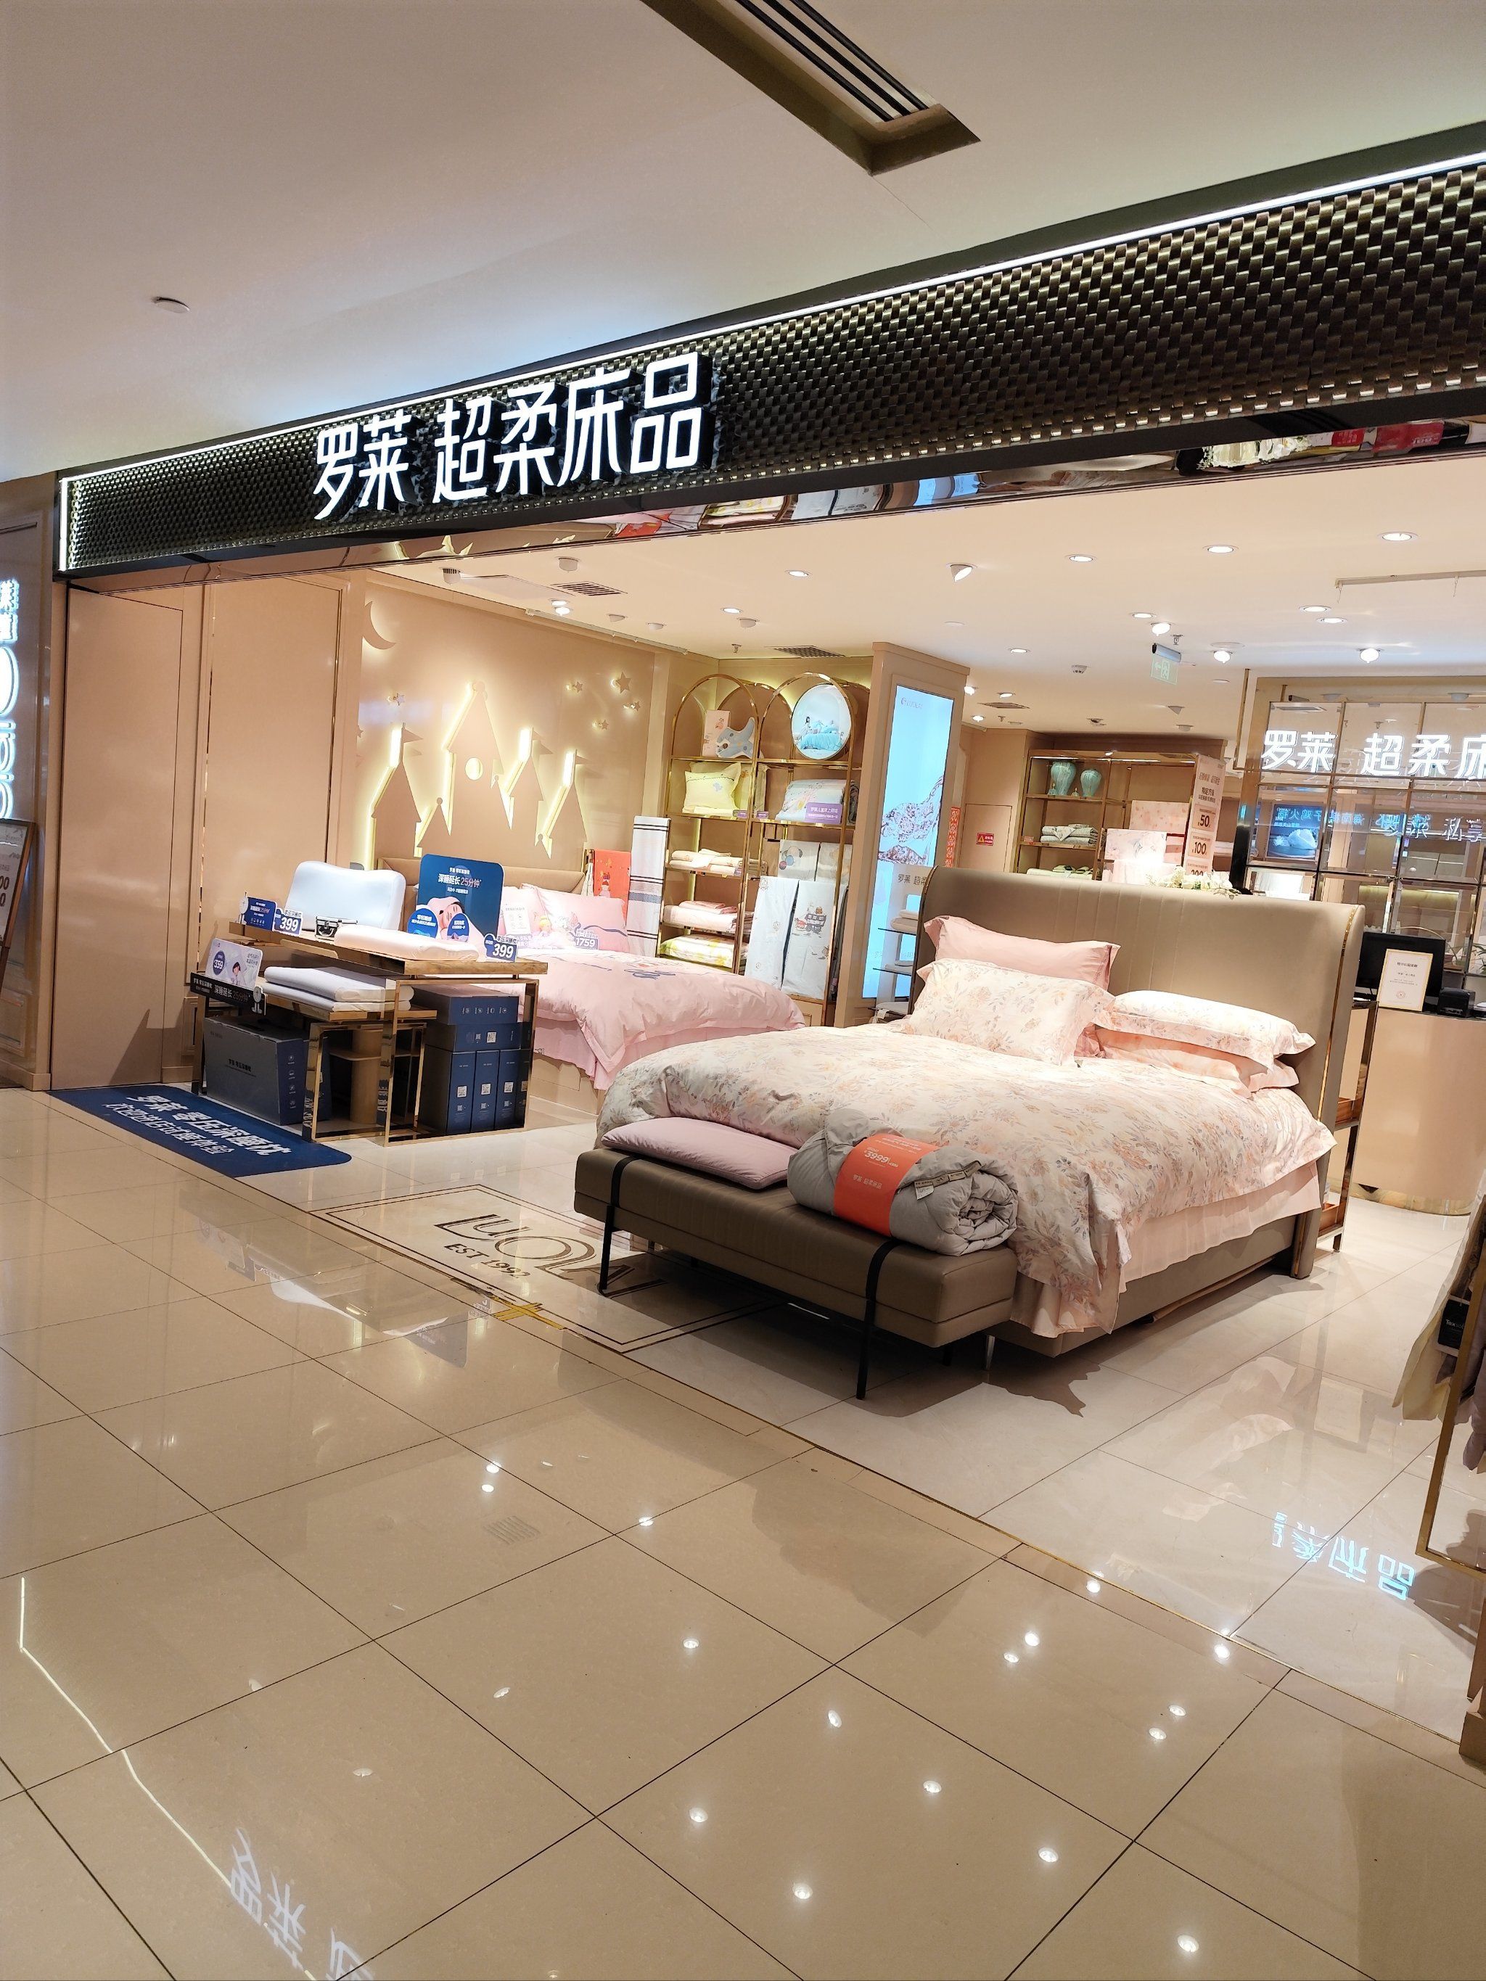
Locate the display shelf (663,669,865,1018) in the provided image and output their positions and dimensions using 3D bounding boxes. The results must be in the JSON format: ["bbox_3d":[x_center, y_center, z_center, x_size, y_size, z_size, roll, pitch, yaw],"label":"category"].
[{"bbox_3d":[0.119,-0.812,9.314,1.632,2.766,0.390,10,7,40],"label":"display shelf"}]

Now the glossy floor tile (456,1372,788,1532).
[{"bbox_3d":[-0.309,1.140,3.273,0.596,0.010,0.596,10,7,40],"label":"glossy floor tile"}]

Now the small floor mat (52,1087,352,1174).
[{"bbox_3d":[-2.602,0.621,6.214,1.878,0.010,0.594,10,7,40],"label":"small floor mat"}]

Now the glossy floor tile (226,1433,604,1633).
[{"bbox_3d":[-0.701,1.146,2.818,0.596,0.010,0.596,10,7,40],"label":"glossy floor tile"}]

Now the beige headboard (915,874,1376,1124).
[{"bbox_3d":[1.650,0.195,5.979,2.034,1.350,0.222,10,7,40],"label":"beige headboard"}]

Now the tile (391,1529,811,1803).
[{"bbox_3d":[-0.250,1.228,2.431,0.596,0.010,0.596,10,7,40],"label":"tile"}]

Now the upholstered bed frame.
[{"bbox_3d":[0.862,0.298,5.084,2.034,1.530,2.610,10,7,40],"label":"upholstered bed frame"}]

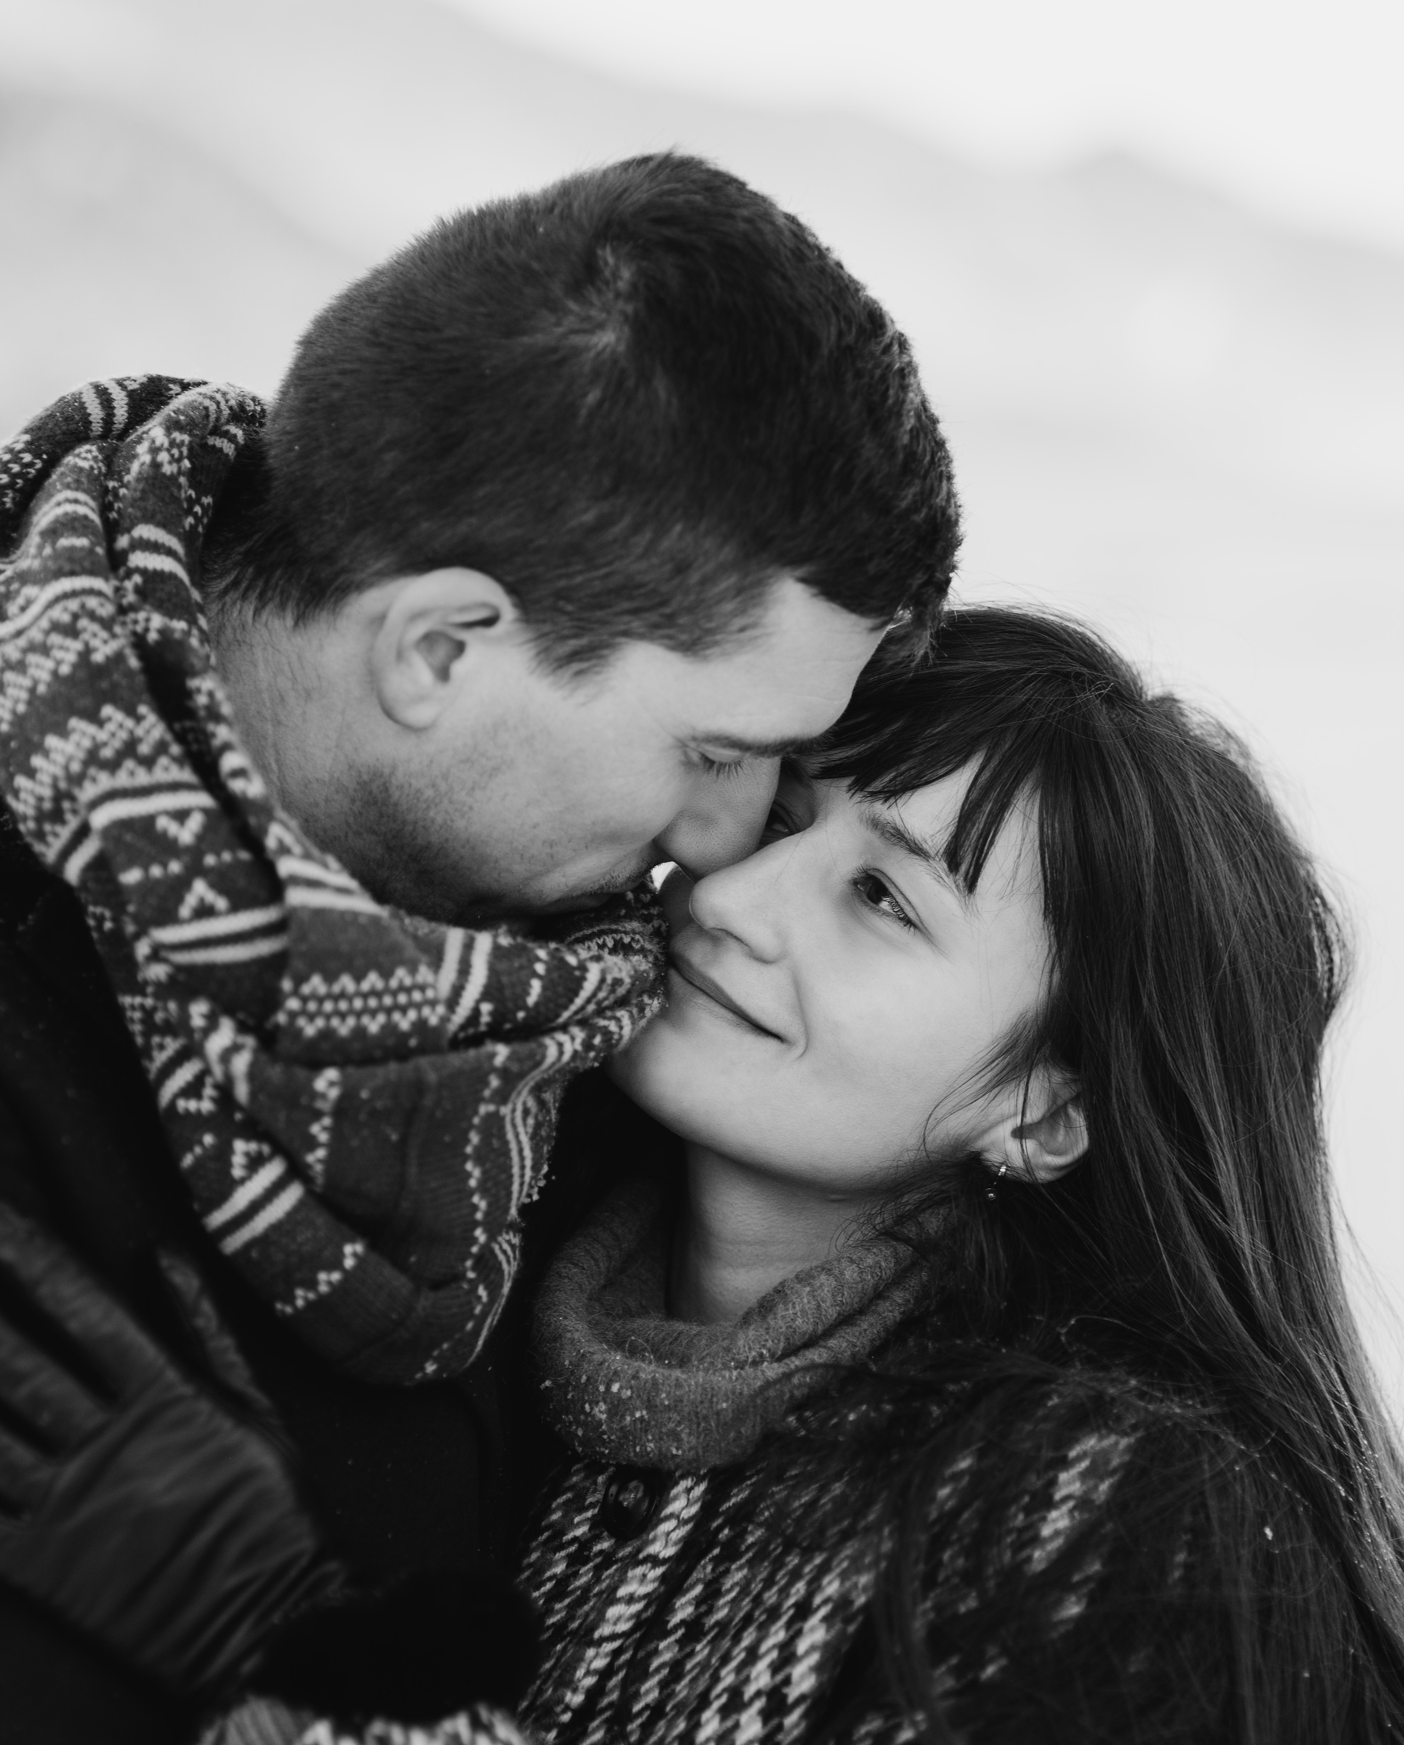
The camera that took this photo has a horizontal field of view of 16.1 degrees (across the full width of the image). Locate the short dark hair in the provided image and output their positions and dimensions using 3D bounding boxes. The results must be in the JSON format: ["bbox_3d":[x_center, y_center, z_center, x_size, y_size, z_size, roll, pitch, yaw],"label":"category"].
[{"bbox_3d":[-0.025,-0.132,1.600,0.225,0.192,0.175,30,28,3],"label":"short dark hair"}]

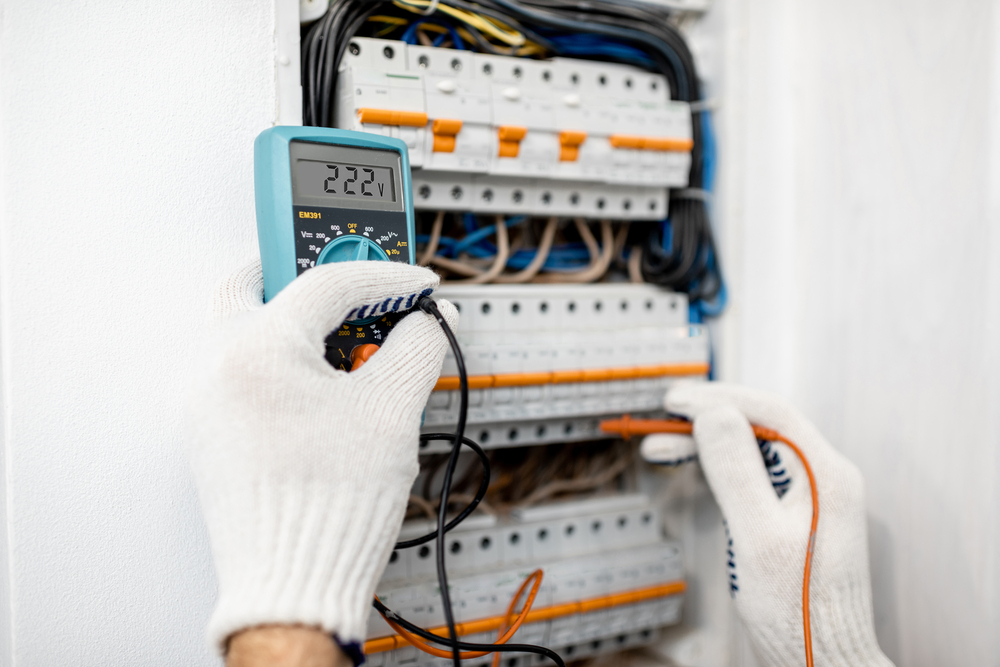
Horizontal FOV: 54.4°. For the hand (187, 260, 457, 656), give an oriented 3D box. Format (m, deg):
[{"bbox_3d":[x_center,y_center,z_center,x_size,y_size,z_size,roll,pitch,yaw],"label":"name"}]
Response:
[{"bbox_3d":[-0.077,0.049,0.402,0.095,0.158,0.100,-4,-9,40],"label":"hand"}]

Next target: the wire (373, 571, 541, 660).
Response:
[{"bbox_3d":[-0.018,0.126,0.435,0.077,0.042,0.035,-2,4,-29],"label":"wire"}]

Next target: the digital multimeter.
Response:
[{"bbox_3d":[-0.071,-0.021,0.435,0.071,0.138,0.035,-2,-4,-38],"label":"digital multimeter"}]

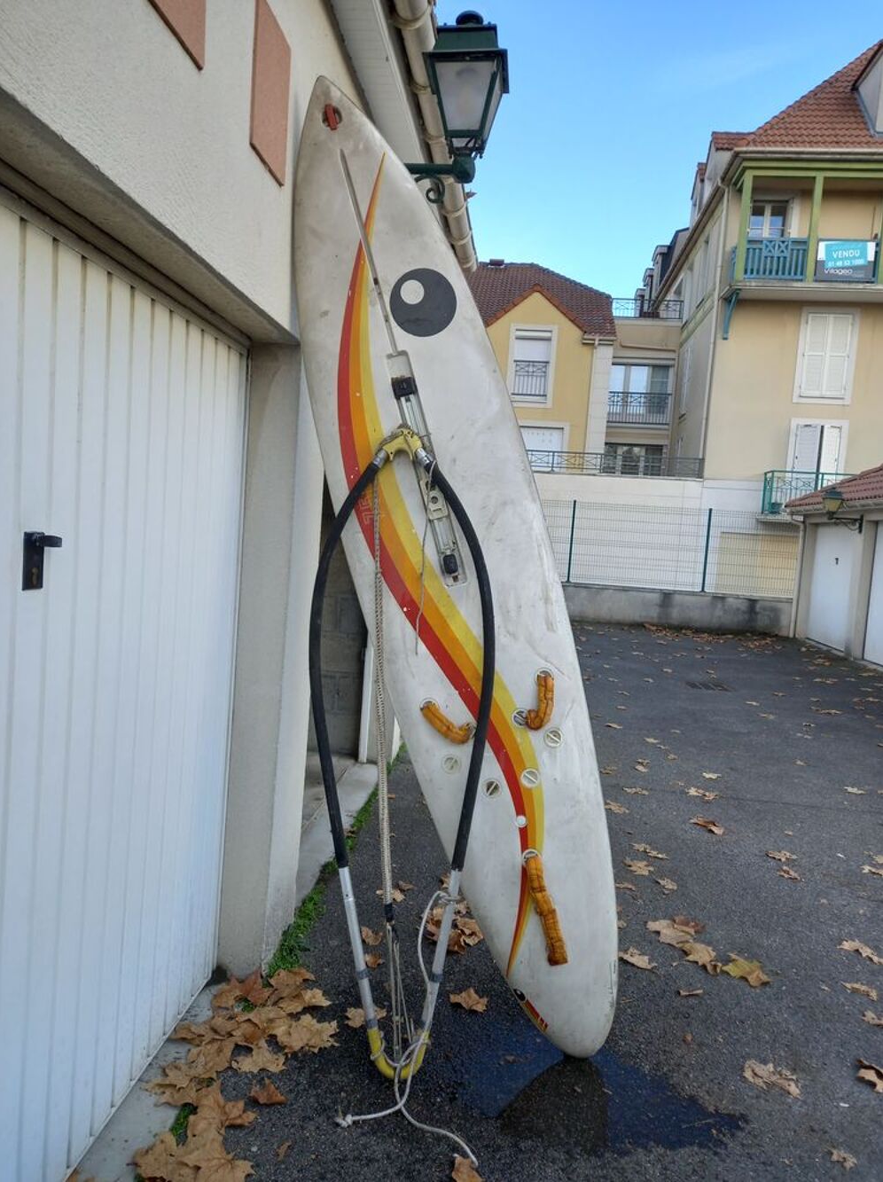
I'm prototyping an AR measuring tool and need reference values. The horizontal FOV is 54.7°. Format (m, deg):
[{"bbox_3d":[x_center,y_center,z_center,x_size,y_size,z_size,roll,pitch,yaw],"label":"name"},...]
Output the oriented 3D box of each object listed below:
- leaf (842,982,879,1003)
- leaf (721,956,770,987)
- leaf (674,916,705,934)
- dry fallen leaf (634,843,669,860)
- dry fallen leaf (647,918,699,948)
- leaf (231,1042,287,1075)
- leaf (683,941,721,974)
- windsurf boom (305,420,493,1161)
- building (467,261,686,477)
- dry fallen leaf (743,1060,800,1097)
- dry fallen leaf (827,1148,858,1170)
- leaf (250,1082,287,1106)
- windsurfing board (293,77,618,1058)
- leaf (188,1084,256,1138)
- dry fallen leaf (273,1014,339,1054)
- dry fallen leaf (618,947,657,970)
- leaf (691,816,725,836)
[{"bbox_3d":[1.453,1.384,2.957,0.113,0.028,0.102,4,4,5],"label":"leaf"},{"bbox_3d":[1.088,1.348,3.049,0.168,0.035,0.180,4,4,5],"label":"leaf"},{"bbox_3d":[0.988,1.337,3.400,0.150,0.035,0.130,4,4,6],"label":"leaf"},{"bbox_3d":[1.028,1.274,4.196,0.183,0.028,0.114,7,5,40],"label":"dry fallen leaf"},{"bbox_3d":[0.902,1.336,3.328,0.200,0.040,0.190,4,4,6],"label":"dry fallen leaf"},{"bbox_3d":[-0.505,1.296,2.365,0.150,0.040,0.135,4,4,6],"label":"leaf"},{"bbox_3d":[0.951,1.347,3.129,0.140,0.045,0.180,4,4,6],"label":"leaf"},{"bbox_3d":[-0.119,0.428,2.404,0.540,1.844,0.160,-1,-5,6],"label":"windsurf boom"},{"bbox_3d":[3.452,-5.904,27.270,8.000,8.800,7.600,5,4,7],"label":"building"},{"bbox_3d":[0.941,1.381,2.436,0.150,0.028,0.152,4,4,5],"label":"dry fallen leaf"},{"bbox_3d":[1.007,1.426,2.142,0.075,0.025,0.065,4,4,6],"label":"dry fallen leaf"},{"bbox_3d":[-0.448,1.297,2.214,0.092,0.030,0.080,4,4,5],"label":"leaf"},{"bbox_3d":[0.034,-0.084,2.542,0.600,2.950,0.220,-15,-3,2],"label":"windsurfing board"},{"bbox_3d":[-0.545,1.283,2.127,0.164,0.035,0.174,4,4,5],"label":"leaf"},{"bbox_3d":[-0.392,1.275,2.482,0.181,0.030,0.177,4,4,5],"label":"dry fallen leaf"},{"bbox_3d":[0.710,1.338,3.095,0.150,0.040,0.130,4,4,6],"label":"dry fallen leaf"},{"bbox_3d":[1.445,1.266,4.628,0.144,0.045,0.207,1,4,-34],"label":"leaf"}]

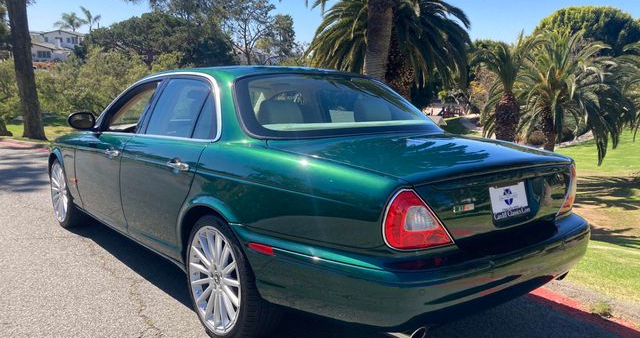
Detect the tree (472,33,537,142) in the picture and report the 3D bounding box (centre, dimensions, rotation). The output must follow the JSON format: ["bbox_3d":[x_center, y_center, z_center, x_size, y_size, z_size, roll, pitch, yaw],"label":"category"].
[{"bbox_3d":[7.062,-2.919,19.500,2.700,4.500,2.700,1,7,0],"label":"tree"}]

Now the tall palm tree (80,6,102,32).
[{"bbox_3d":[-46.344,-28.699,105.000,4.500,9.500,4.500,1,7,0],"label":"tall palm tree"}]

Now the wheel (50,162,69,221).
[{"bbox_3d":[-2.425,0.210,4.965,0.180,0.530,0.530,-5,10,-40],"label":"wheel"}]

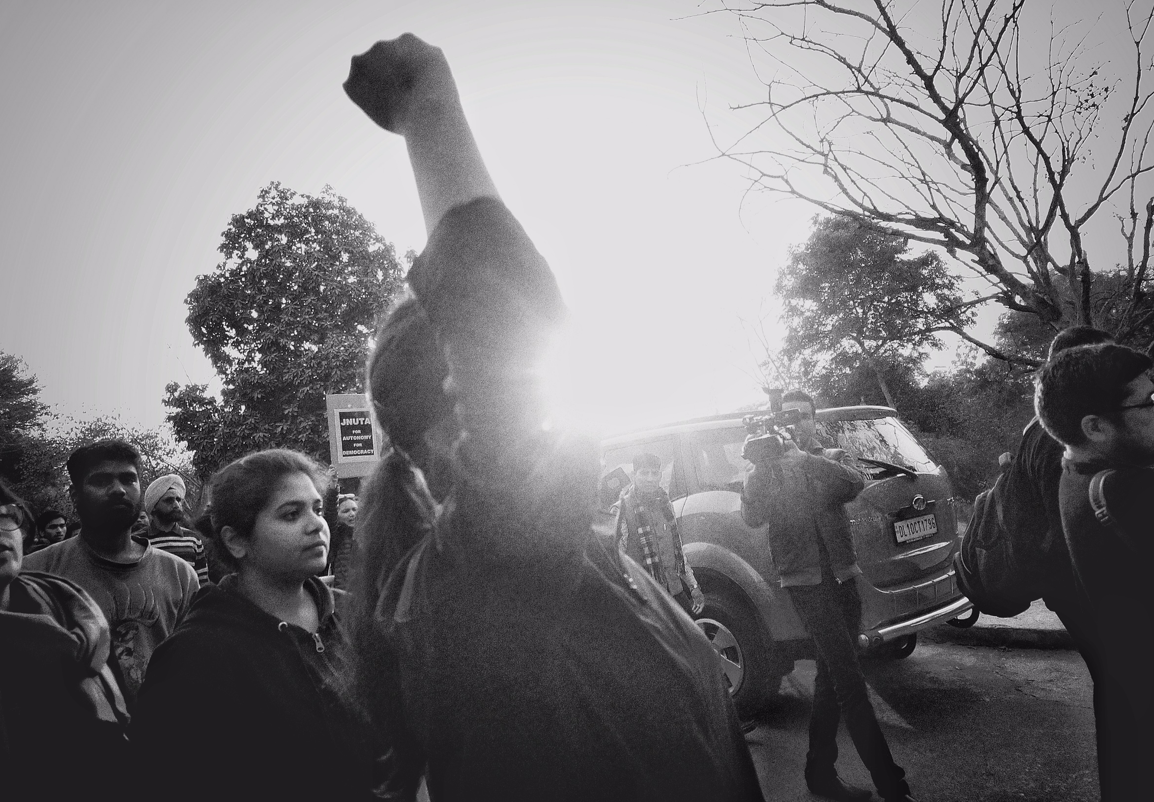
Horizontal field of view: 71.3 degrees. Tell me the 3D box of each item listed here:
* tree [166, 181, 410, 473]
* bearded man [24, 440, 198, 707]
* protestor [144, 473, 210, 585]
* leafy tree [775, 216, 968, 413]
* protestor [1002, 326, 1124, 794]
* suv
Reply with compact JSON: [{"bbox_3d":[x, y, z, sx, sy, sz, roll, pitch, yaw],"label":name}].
[{"bbox_3d":[-5.120,-0.230,14.900,4.900,7.800,4.800,-7,-6,0],"label":"tree"},{"bbox_3d":[-1.170,0.957,2.100,0.530,1.720,0.340,-1,-9,-42],"label":"bearded man"},{"bbox_3d":[-2.190,1.285,4.400,0.340,1.780,0.520,-12,-8,41],"label":"protestor"},{"bbox_3d":[7.600,-0.970,19.800,5.000,7.300,5.000,-7,-6,0],"label":"leafy tree"},{"bbox_3d":[1.490,0.637,2.170,0.380,1.720,0.520,-9,-7,15],"label":"protestor"},{"bbox_3d":[0.519,1.196,6.326,1.890,1.770,4.600,-1,-9,-42],"label":"suv"}]

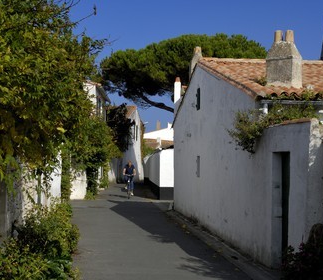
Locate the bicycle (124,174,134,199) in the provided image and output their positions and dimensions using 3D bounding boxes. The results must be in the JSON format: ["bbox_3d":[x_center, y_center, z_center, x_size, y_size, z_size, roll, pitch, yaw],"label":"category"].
[{"bbox_3d":[-1.440,2.090,26.700,0.540,1.060,1.730,0,-2,-2],"label":"bicycle"}]

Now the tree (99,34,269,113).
[{"bbox_3d":[1.650,-2.100,42.500,12.200,10.700,11.500,0,-2,0],"label":"tree"}]

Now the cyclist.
[{"bbox_3d":[-1.430,1.730,26.800,0.550,1.620,0.850,0,-2,-2],"label":"cyclist"}]

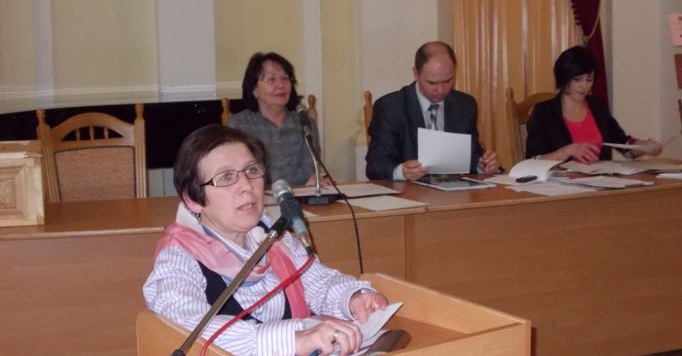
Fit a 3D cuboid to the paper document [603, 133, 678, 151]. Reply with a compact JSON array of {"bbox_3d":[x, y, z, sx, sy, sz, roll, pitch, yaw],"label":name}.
[{"bbox_3d":[1.302,-0.160,4.386,0.300,0.050,0.210,-4,9,-20],"label":"paper document"}]

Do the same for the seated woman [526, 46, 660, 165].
[{"bbox_3d":[1.141,0.051,4.456,0.560,1.260,0.750,-5,9,-28],"label":"seated woman"}]

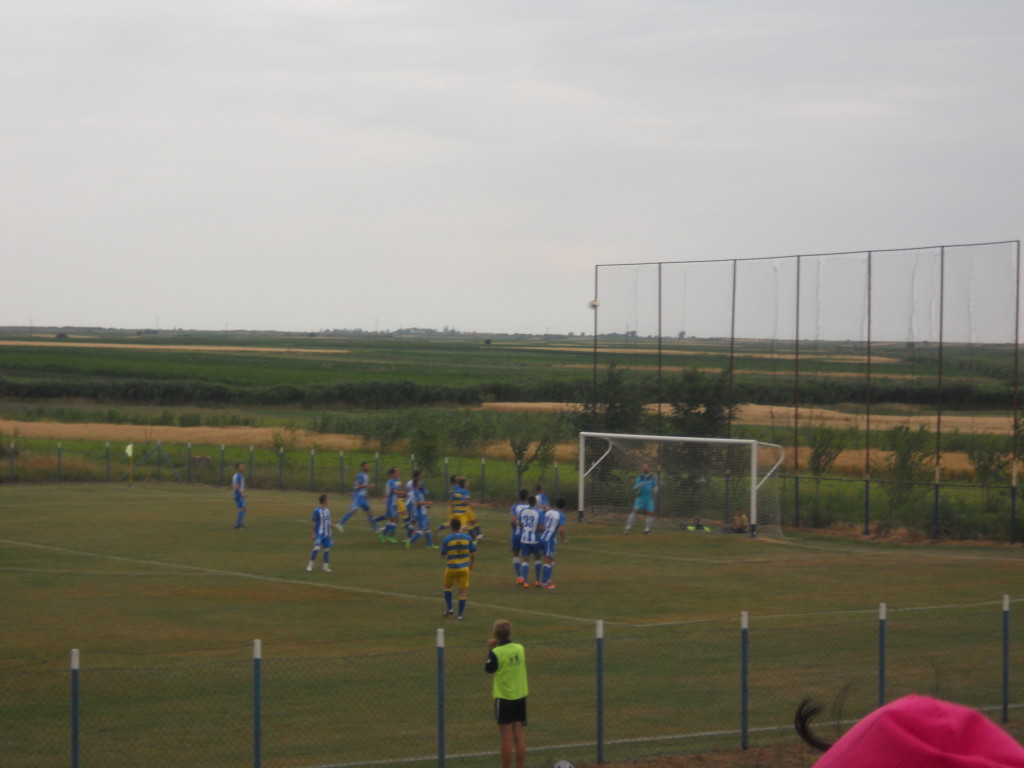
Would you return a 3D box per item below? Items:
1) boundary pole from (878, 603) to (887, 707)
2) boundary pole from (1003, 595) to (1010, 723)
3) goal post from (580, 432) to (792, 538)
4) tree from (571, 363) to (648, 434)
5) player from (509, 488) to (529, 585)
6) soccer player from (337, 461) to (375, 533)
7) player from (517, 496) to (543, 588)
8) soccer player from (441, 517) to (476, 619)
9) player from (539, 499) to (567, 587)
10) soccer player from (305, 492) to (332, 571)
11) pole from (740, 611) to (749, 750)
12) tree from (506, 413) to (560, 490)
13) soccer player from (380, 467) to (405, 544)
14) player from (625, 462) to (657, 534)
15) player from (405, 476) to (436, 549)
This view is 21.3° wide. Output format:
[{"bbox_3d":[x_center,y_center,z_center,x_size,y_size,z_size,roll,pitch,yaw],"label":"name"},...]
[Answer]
[{"bbox_3d":[4.710,3.623,34.600,0.075,1.670,0.075,0,1,-35],"label":"boundary pole"},{"bbox_3d":[6.196,3.439,34.100,0.075,1.600,0.075,1,1,0],"label":"boundary pole"},{"bbox_3d":[4.594,2.696,74.200,1.150,2.560,7.560,0,1,-35],"label":"goal post"},{"bbox_3d":[3.035,1.573,86.500,2.450,4.500,2.450,1,1,0],"label":"tree"},{"bbox_3d":[0.199,3.189,57.100,0.560,1.900,0.450,1,1,14],"label":"player"},{"bbox_3d":[-4.158,2.997,72.300,1.000,1.860,0.600,1,1,9],"label":"soccer player"},{"bbox_3d":[0.370,3.164,54.500,0.530,1.830,0.380,1,1,14],"label":"player"},{"bbox_3d":[-0.932,3.216,47.700,0.620,1.800,0.400,1,1,-3],"label":"soccer player"},{"bbox_3d":[0.832,3.276,55.900,0.500,1.840,0.550,0,1,-44],"label":"player"},{"bbox_3d":[-4.230,3.285,59.800,0.600,1.730,0.450,0,1,-27],"label":"soccer player"},{"bbox_3d":[2.697,3.432,31.500,0.075,1.610,0.075,0,1,-35],"label":"pole"},{"bbox_3d":[0.652,2.224,91.000,1.800,2.750,1.850,1,1,0],"label":"tree"},{"bbox_3d":[-3.038,3.076,68.900,0.680,1.870,0.550,1,1,-3],"label":"soccer player"},{"bbox_3d":[3.451,3.063,72.800,0.800,1.870,0.450,1,1,14],"label":"player"},{"bbox_3d":[-2.214,3.138,66.200,0.720,1.730,0.520,0,1,-26],"label":"player"}]

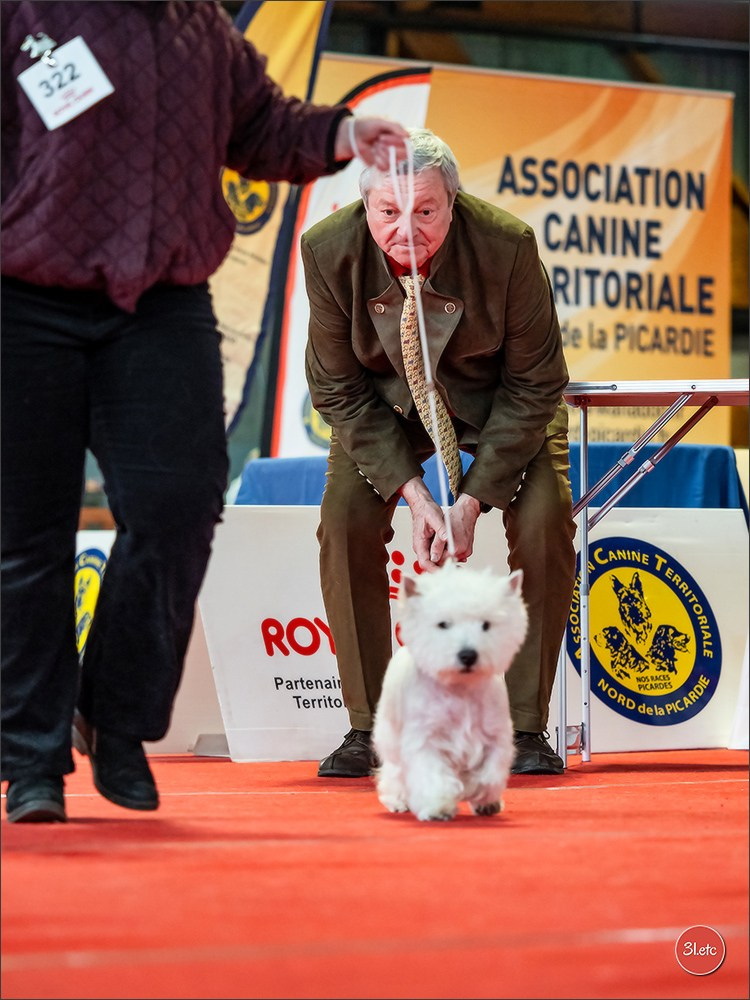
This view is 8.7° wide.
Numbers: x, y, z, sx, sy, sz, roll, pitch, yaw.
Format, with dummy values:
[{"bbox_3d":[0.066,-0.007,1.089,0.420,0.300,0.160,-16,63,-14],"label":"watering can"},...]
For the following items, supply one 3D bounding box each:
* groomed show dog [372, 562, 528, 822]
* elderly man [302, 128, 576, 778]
[{"bbox_3d":[0.115,0.291,7.556,0.195,0.388,0.490,0,-1,-9],"label":"groomed show dog"},{"bbox_3d":[0.121,-0.076,9.273,0.520,1.190,0.750,0,-1,5],"label":"elderly man"}]

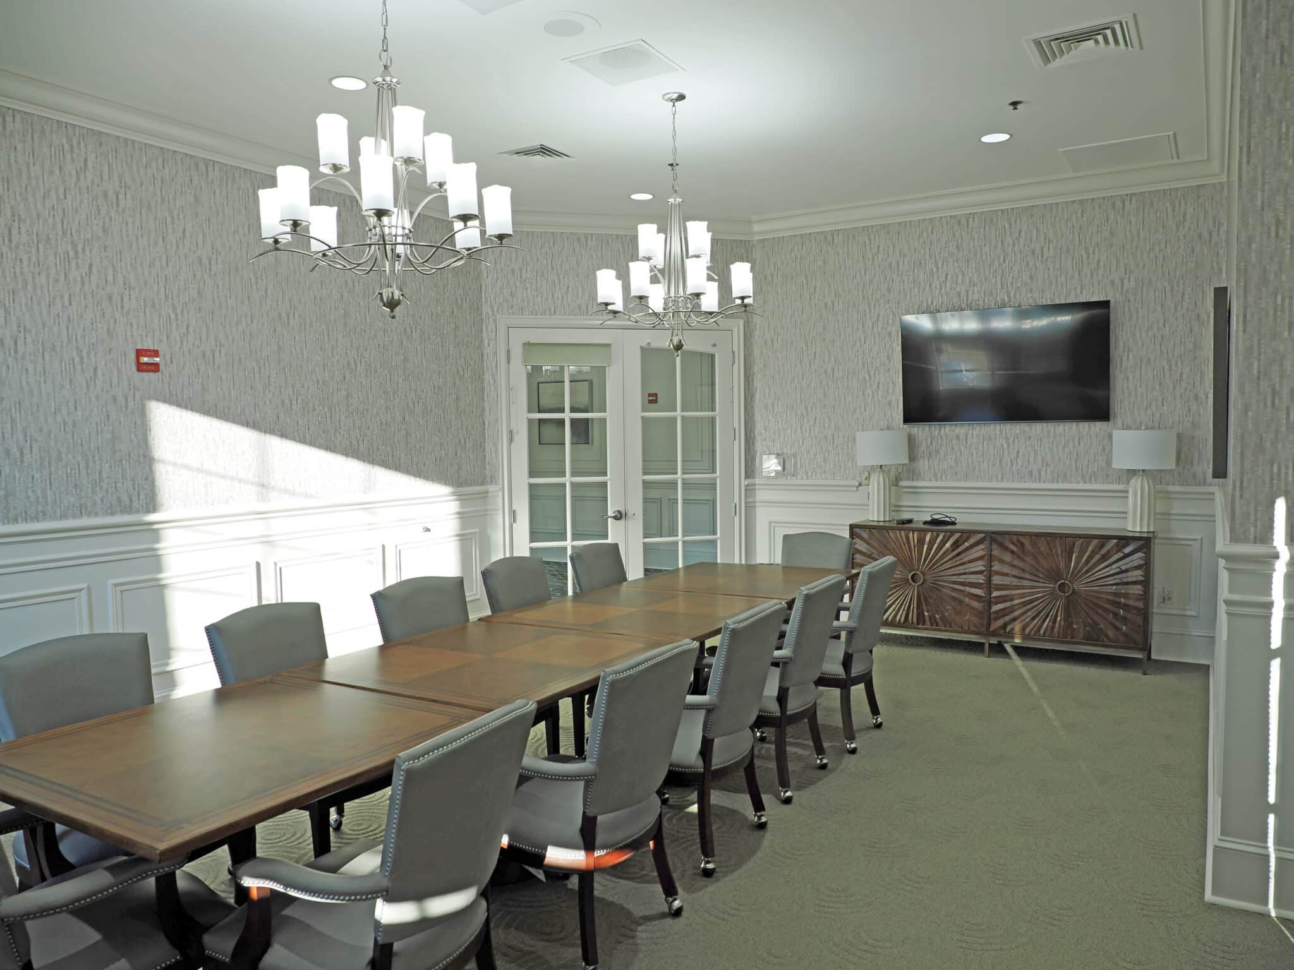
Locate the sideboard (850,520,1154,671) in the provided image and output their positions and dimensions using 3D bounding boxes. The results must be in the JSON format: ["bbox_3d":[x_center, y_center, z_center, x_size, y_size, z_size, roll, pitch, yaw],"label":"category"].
[{"bbox_3d":[2.491,0.753,6.439,1.964,0.896,0.430,1,4,29],"label":"sideboard"}]

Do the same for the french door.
[{"bbox_3d":[-0.173,-0.038,7.343,1.830,2.440,0.080,-2,3,-13],"label":"french door"}]

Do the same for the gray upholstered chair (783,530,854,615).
[{"bbox_3d":[0.941,0.801,5.489,0.635,0.953,0.650,1,4,32],"label":"gray upholstered chair"}]

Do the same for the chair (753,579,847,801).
[{"bbox_3d":[0.546,0.885,4.158,0.650,0.953,0.635,1,4,31],"label":"chair"}]

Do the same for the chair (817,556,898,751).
[{"bbox_3d":[0.963,0.846,4.739,0.650,0.953,0.635,1,4,31],"label":"chair"}]

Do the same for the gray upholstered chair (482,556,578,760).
[{"bbox_3d":[-0.454,0.872,4.620,0.650,0.953,0.635,1,4,28],"label":"gray upholstered chair"}]

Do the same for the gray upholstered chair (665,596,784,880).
[{"bbox_3d":[0.170,0.928,3.531,0.650,0.953,0.635,1,4,31],"label":"gray upholstered chair"}]

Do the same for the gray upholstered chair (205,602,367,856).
[{"bbox_3d":[-1.230,0.957,3.363,0.650,0.953,0.635,1,4,30],"label":"gray upholstered chair"}]

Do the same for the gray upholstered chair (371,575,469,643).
[{"bbox_3d":[-0.801,0.914,3.991,0.650,0.953,0.635,1,4,31],"label":"gray upholstered chair"}]

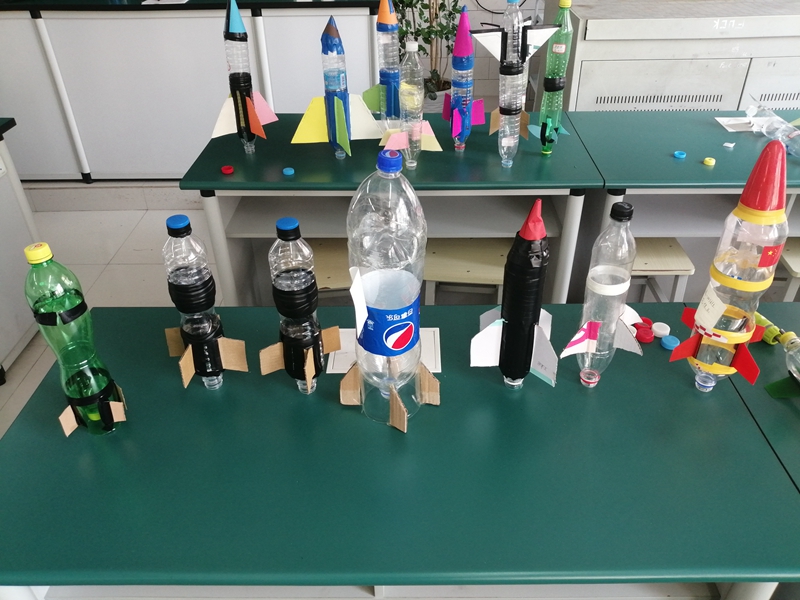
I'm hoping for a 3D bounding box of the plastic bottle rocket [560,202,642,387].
[{"bbox_3d":[0.298,0.007,0.873,0.122,0.308,0.115,4,34,8],"label":"plastic bottle rocket"}]

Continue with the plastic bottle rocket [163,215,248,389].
[{"bbox_3d":[-0.326,0.016,0.967,0.140,0.327,0.140,11,36,12],"label":"plastic bottle rocket"}]

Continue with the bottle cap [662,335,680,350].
[{"bbox_3d":[0.508,0.080,1.127,0.033,0.014,0.033,0,36,1],"label":"bottle cap"}]

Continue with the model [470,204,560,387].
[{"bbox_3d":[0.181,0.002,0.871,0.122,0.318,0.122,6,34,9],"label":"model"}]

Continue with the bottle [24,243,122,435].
[{"bbox_3d":[-0.487,0.067,0.897,0.100,0.332,0.095,-13,37,-20],"label":"bottle"}]

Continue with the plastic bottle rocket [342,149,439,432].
[{"bbox_3d":[-0.015,0.003,0.871,0.160,0.454,0.155,-8,37,-12],"label":"plastic bottle rocket"}]

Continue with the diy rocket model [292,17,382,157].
[{"bbox_3d":[-0.175,-0.573,1.653,0.235,0.373,0.220,-5,34,-7],"label":"diy rocket model"}]

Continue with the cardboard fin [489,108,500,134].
[{"bbox_3d":[0.256,-0.481,1.619,0.034,0.066,0.005,-3,34,-5],"label":"cardboard fin"}]

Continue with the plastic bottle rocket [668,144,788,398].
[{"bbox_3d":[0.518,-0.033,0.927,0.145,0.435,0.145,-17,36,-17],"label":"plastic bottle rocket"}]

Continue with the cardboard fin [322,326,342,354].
[{"bbox_3d":[-0.116,0.068,1.016,0.040,0.054,0.005,-14,38,-18],"label":"cardboard fin"}]

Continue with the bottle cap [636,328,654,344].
[{"bbox_3d":[0.467,0.069,1.143,0.033,0.014,0.033,0,36,1],"label":"bottle cap"}]

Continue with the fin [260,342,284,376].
[{"bbox_3d":[-0.186,0.086,0.877,0.038,0.047,0.005,-18,38,-24],"label":"fin"}]

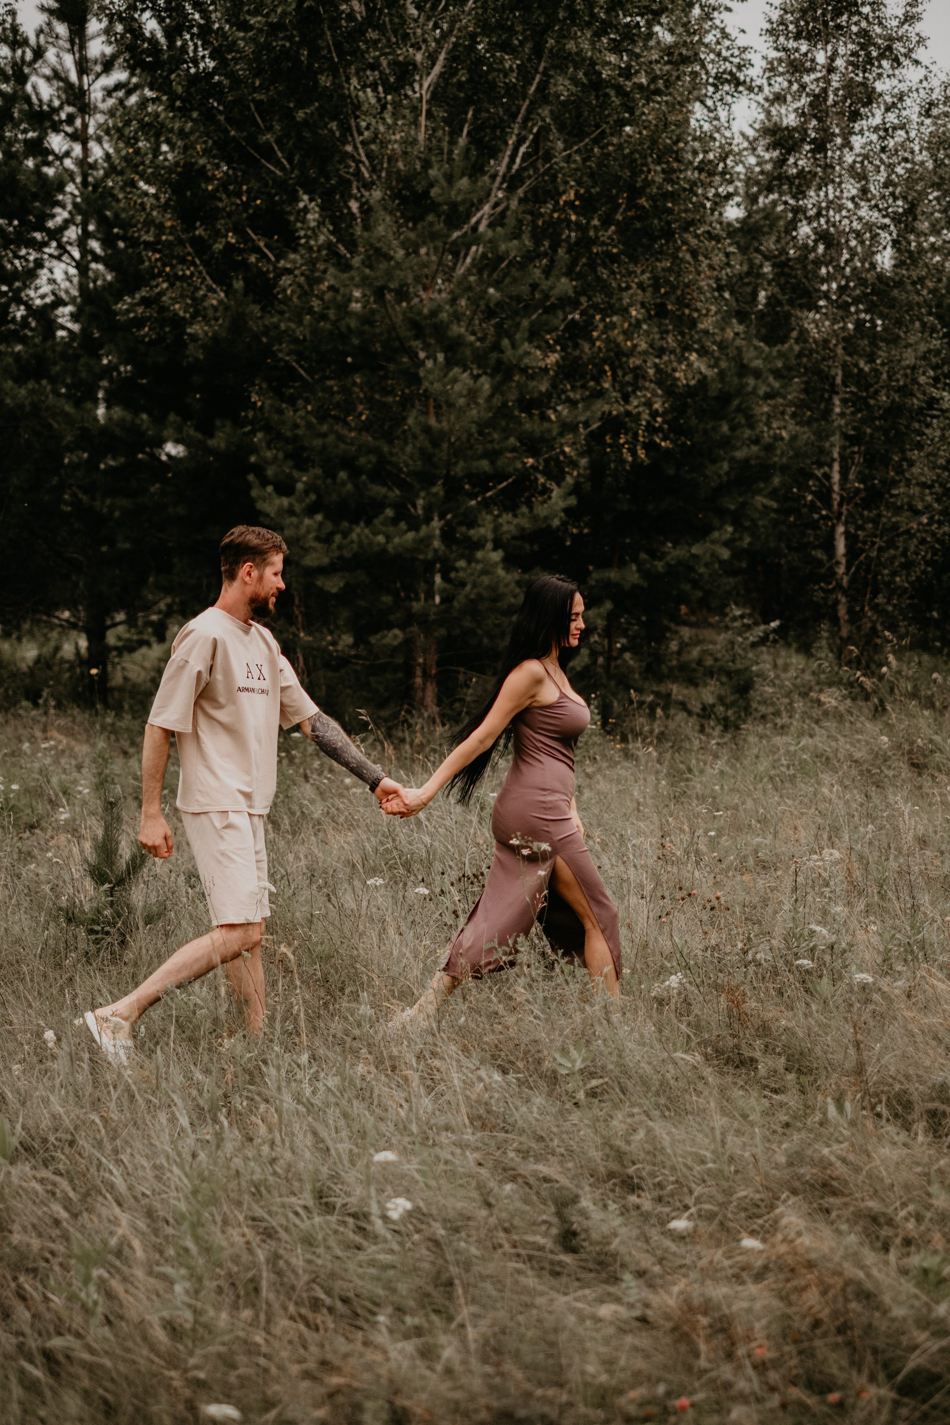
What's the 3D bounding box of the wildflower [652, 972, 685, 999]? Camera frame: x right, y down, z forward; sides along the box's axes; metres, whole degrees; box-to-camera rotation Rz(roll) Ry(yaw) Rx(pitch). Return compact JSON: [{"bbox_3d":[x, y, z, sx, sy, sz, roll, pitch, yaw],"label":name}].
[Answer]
[{"bbox_3d":[0.610,0.858,6.600,0.100,0.068,0.085,0,3,0],"label":"wildflower"}]

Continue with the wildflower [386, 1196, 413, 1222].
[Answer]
[{"bbox_3d":[-0.160,1.041,4.400,0.057,0.040,0.055,0,3,0],"label":"wildflower"}]

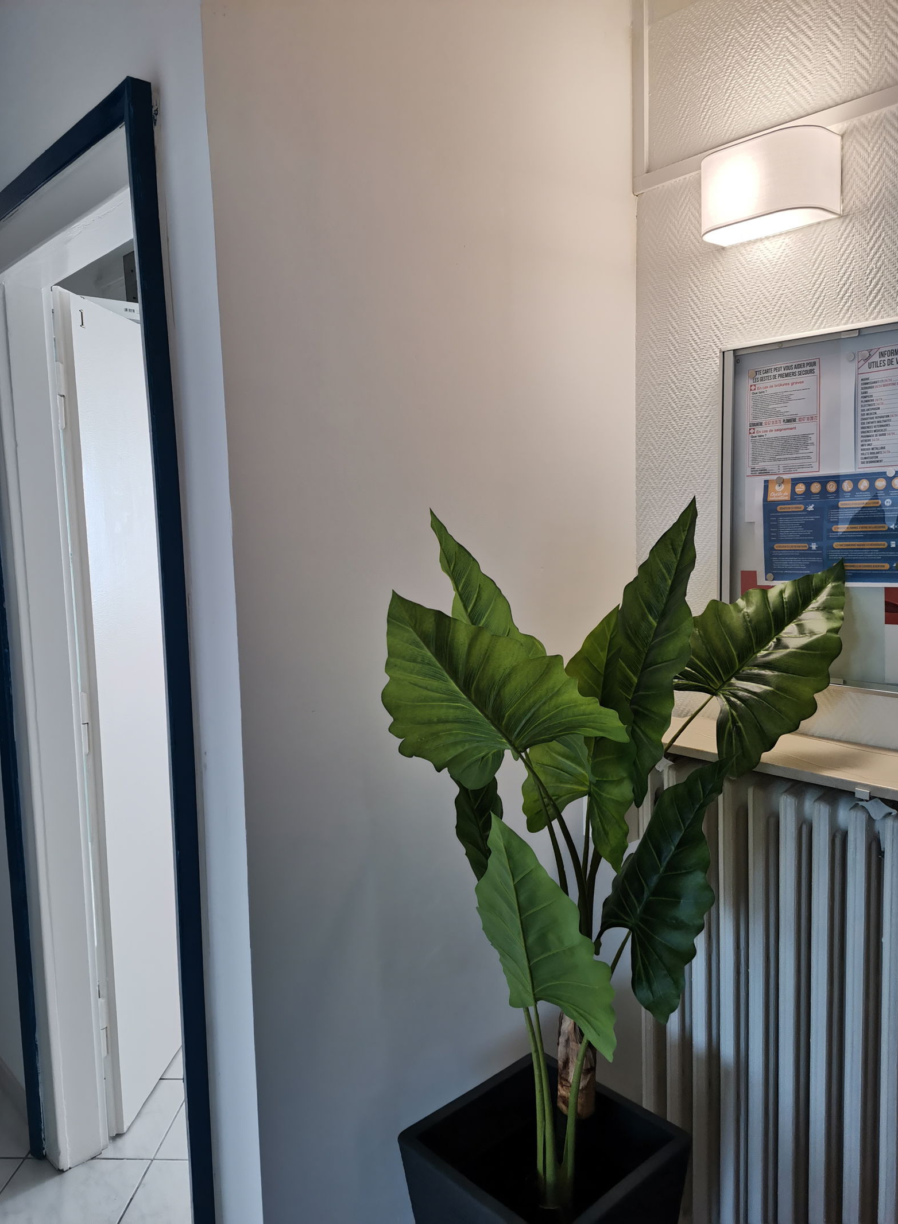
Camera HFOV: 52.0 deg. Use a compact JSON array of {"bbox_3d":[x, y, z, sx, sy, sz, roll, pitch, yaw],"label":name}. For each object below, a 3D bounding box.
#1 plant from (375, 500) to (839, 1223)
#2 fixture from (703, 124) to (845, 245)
[{"bbox_3d":[0.265,0.407,1.420,0.700,1.160,0.440,-1,6,0],"label":"plant"},{"bbox_3d":[0.588,-0.793,1.717,0.122,0.141,0.236,-7,8,-42],"label":"fixture"}]

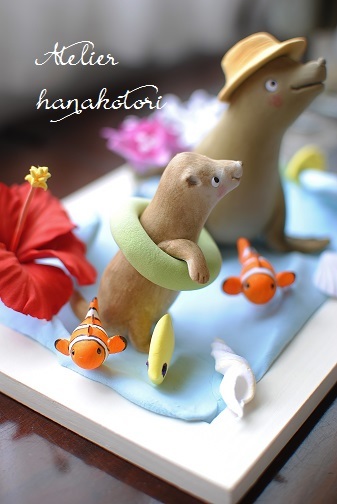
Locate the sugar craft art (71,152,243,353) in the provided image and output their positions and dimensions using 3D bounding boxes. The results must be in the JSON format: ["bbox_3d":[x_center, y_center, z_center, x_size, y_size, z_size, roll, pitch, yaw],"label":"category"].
[{"bbox_3d":[-0.013,-0.001,0.424,0.115,0.124,0.069,6,31,16],"label":"sugar craft art"}]

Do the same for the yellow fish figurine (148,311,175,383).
[{"bbox_3d":[-0.004,0.055,0.415,0.013,0.034,0.051,2,30,8],"label":"yellow fish figurine"}]

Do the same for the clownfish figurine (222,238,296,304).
[{"bbox_3d":[0.056,0.013,0.487,0.048,0.027,0.059,-6,30,-6],"label":"clownfish figurine"}]

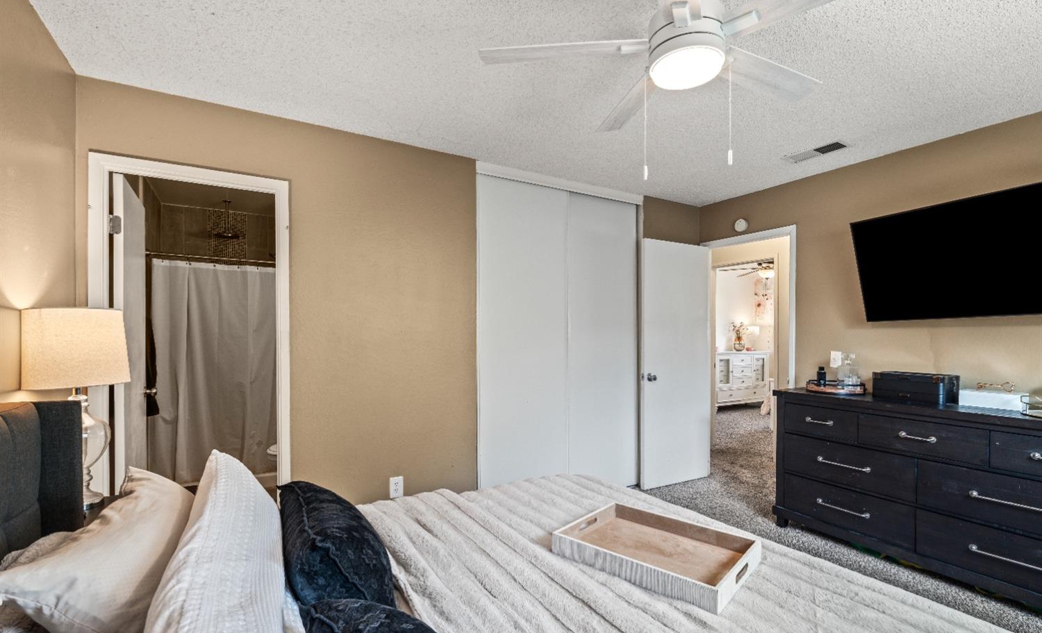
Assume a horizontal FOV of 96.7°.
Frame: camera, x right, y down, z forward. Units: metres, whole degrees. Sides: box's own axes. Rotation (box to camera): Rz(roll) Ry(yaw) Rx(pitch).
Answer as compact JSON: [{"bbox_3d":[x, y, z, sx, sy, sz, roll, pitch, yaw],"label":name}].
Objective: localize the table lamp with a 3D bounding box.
[{"bbox_3d":[-1.545,0.312,1.620,0.280,0.680,0.280,1,-1,-31],"label":"table lamp"}]

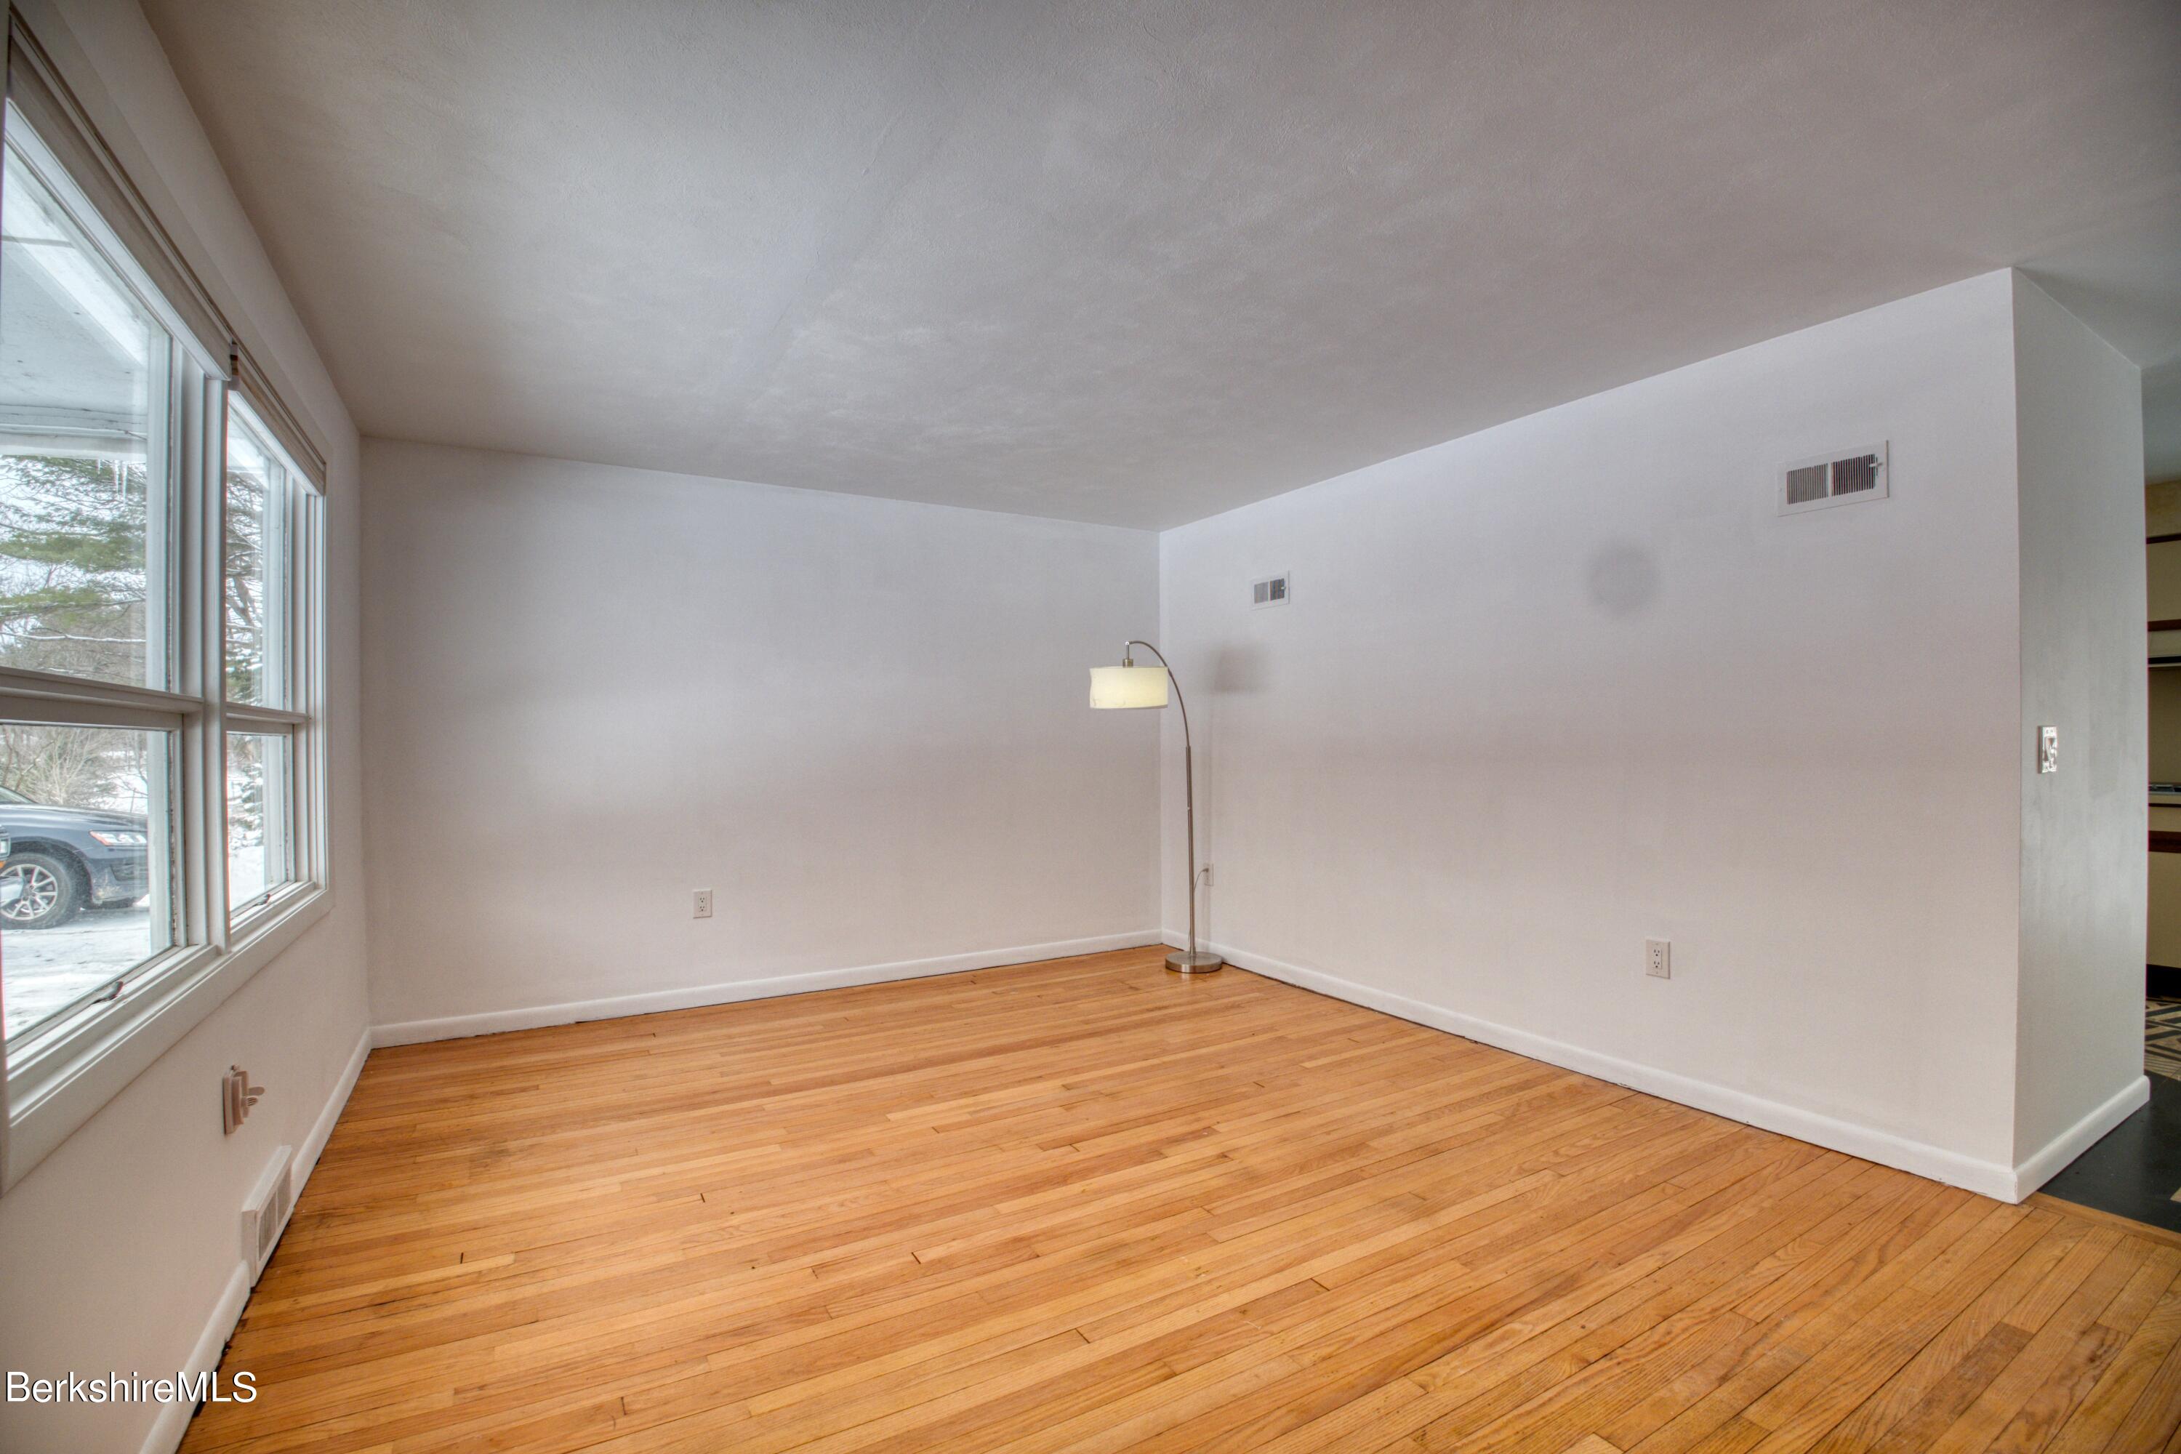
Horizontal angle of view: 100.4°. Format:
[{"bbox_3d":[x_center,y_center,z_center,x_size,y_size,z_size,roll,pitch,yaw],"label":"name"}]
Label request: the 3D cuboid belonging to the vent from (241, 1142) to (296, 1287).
[{"bbox_3d":[-1.963,1.163,2.179,0.027,0.177,0.375,0,0,-32],"label":"vent"}]

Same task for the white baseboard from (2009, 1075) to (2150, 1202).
[{"bbox_3d":[2.972,1.200,2.696,1.288,0.083,0.014,0,0,-31],"label":"white baseboard"}]

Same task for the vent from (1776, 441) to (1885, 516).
[{"bbox_3d":[2.201,-0.733,2.700,0.018,0.165,0.264,0,0,-33],"label":"vent"}]

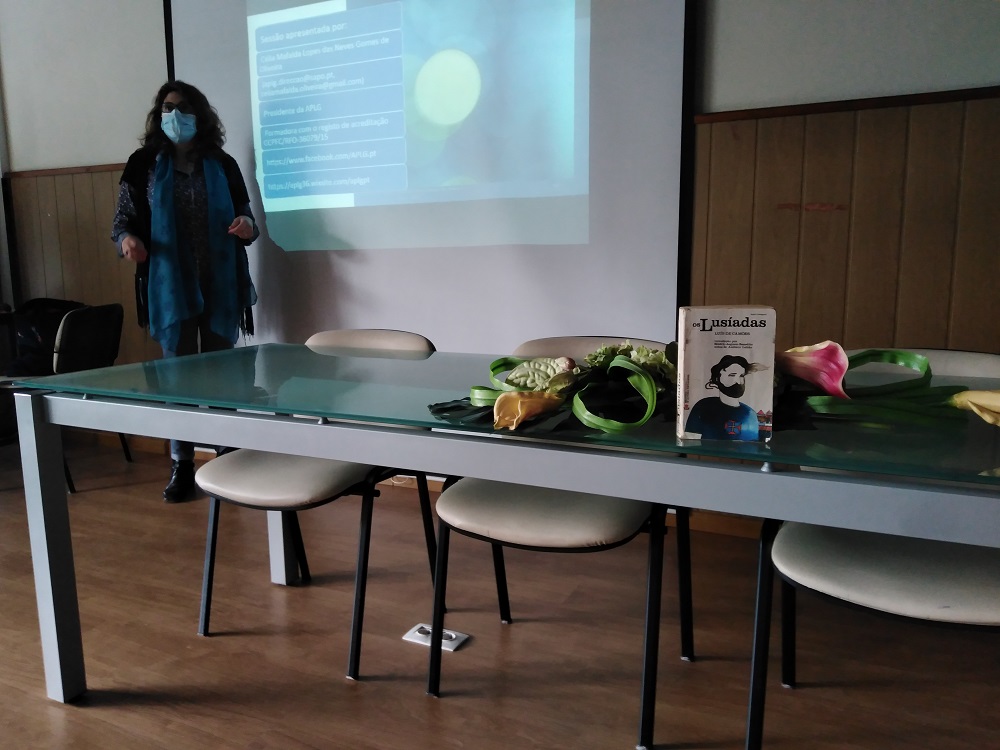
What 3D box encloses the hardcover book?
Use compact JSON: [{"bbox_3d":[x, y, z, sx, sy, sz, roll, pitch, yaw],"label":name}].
[{"bbox_3d":[0.303,-0.001,1.012,0.119,0.178,0.040,0,8,3],"label":"hardcover book"}]

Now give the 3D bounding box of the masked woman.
[{"bbox_3d":[-1.315,-0.326,3.170,0.570,1.740,0.400,-3,9,-17],"label":"masked woman"}]

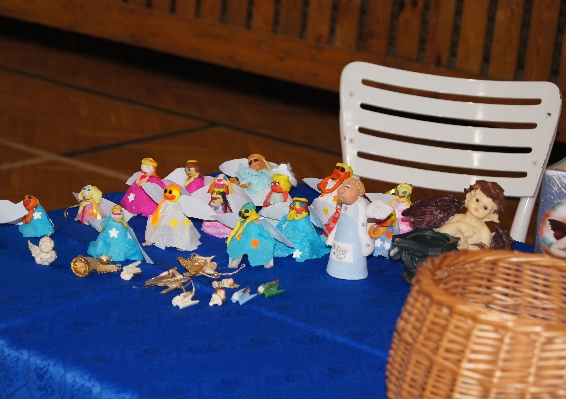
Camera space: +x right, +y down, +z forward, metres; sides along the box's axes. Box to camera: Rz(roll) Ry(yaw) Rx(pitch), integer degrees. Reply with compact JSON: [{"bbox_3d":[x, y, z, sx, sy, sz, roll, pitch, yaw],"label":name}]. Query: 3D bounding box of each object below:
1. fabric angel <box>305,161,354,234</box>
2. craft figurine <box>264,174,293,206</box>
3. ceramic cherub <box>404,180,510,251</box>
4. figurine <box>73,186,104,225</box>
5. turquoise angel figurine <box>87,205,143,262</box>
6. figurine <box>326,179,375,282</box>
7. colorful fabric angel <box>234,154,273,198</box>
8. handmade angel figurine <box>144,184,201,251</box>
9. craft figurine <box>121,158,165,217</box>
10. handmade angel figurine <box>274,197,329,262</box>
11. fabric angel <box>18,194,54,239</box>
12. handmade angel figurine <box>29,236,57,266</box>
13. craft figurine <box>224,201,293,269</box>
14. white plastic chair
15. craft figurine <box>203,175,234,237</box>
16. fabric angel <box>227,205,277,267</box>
[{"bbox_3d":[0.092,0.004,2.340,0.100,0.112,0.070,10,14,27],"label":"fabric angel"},{"bbox_3d":[-0.004,0.001,2.088,0.070,0.075,0.054,17,19,33],"label":"craft figurine"},{"bbox_3d":[0.228,0.039,1.751,0.135,0.115,0.080,9,16,15],"label":"ceramic cherub"},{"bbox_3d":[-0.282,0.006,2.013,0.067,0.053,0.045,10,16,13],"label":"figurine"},{"bbox_3d":[-0.225,0.045,1.864,0.079,0.073,0.056,2,17,-14],"label":"turquoise angel figurine"},{"bbox_3d":[0.095,0.039,1.885,0.064,0.136,0.055,15,19,30],"label":"figurine"},{"bbox_3d":[-0.042,-0.021,1.936,0.080,0.088,0.055,10,16,17],"label":"colorful fabric angel"},{"bbox_3d":[-0.141,0.019,1.783,0.082,0.079,0.065,11,17,21],"label":"handmade angel figurine"},{"bbox_3d":[-0.210,-0.020,2.078,0.070,0.080,0.056,15,18,29],"label":"craft figurine"},{"bbox_3d":[0.024,0.041,1.949,0.086,0.081,0.060,10,17,15],"label":"handmade angel figurine"},{"bbox_3d":[-0.320,0.017,1.782,0.046,0.054,0.045,-3,18,-27],"label":"fabric angel"},{"bbox_3d":[-0.321,0.068,1.824,0.038,0.033,0.027,-5,19,-34],"label":"handmade angel figurine"},{"bbox_3d":[-0.034,0.046,1.921,0.100,0.077,0.066,19,21,39],"label":"craft figurine"},{"bbox_3d":[0.259,0.191,2.631,0.460,0.810,0.520,7,16,10],"label":"white plastic chair"},{"bbox_3d":[-0.085,0.006,1.851,0.050,0.076,0.048,8,16,12],"label":"craft figurine"},{"bbox_3d":[-0.037,0.038,1.745,0.078,0.079,0.060,17,20,36],"label":"fabric angel"}]

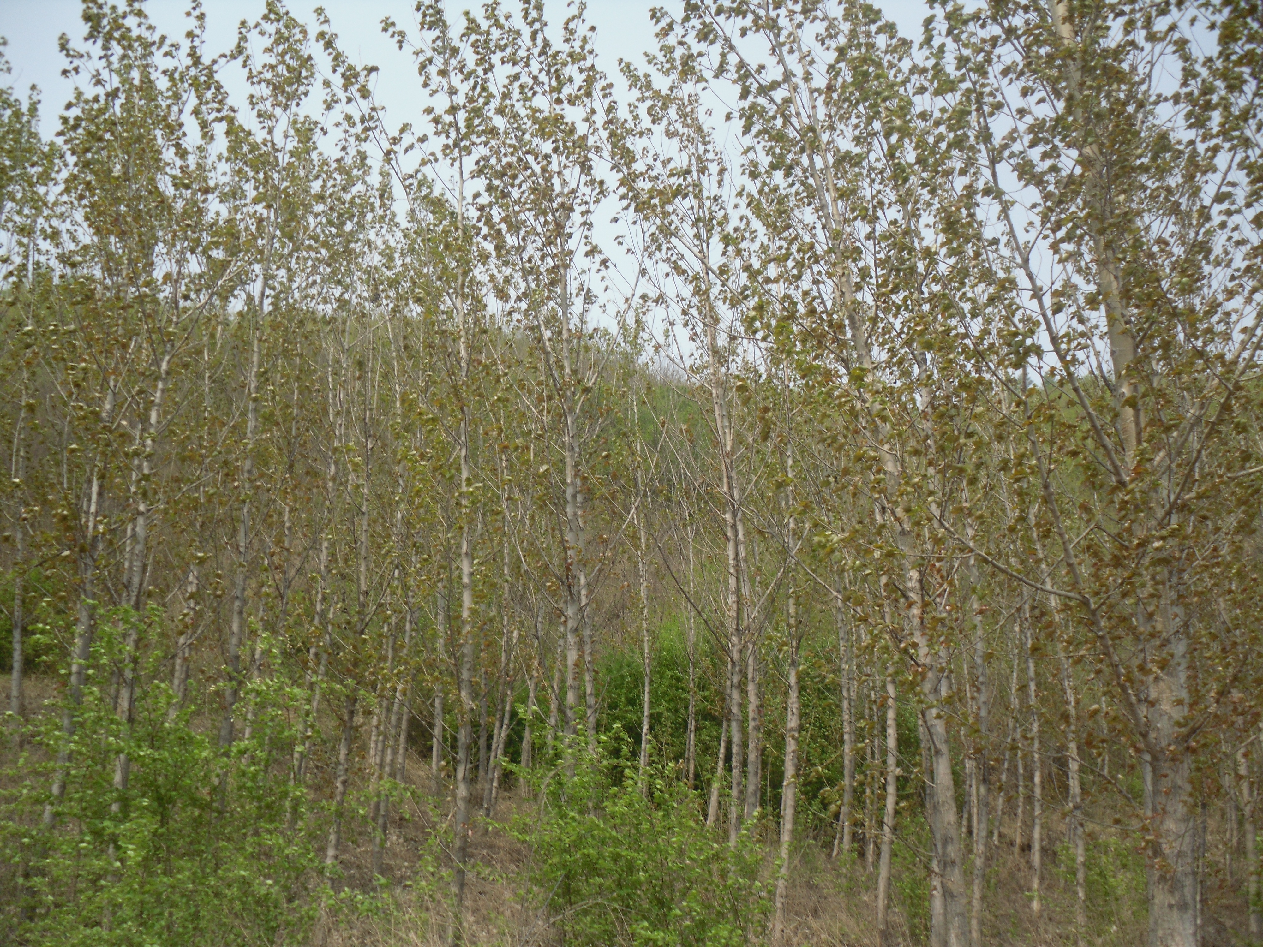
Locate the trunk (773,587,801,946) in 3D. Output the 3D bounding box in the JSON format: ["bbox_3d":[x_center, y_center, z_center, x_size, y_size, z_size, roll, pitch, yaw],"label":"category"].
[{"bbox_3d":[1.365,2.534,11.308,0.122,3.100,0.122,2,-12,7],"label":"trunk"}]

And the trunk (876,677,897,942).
[{"bbox_3d":[2.248,2.922,11.231,0.104,2.327,0.104,2,-12,12],"label":"trunk"}]

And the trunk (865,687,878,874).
[{"bbox_3d":[2.774,3.526,14.806,0.092,2.072,0.092,-1,-12,10],"label":"trunk"}]

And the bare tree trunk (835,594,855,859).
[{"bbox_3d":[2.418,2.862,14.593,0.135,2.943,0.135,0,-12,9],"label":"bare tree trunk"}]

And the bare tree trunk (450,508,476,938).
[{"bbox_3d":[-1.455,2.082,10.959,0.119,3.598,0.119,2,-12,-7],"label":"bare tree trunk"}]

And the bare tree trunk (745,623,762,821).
[{"bbox_3d":[1.423,2.908,15.026,0.139,2.270,0.139,1,-12,6],"label":"bare tree trunk"}]

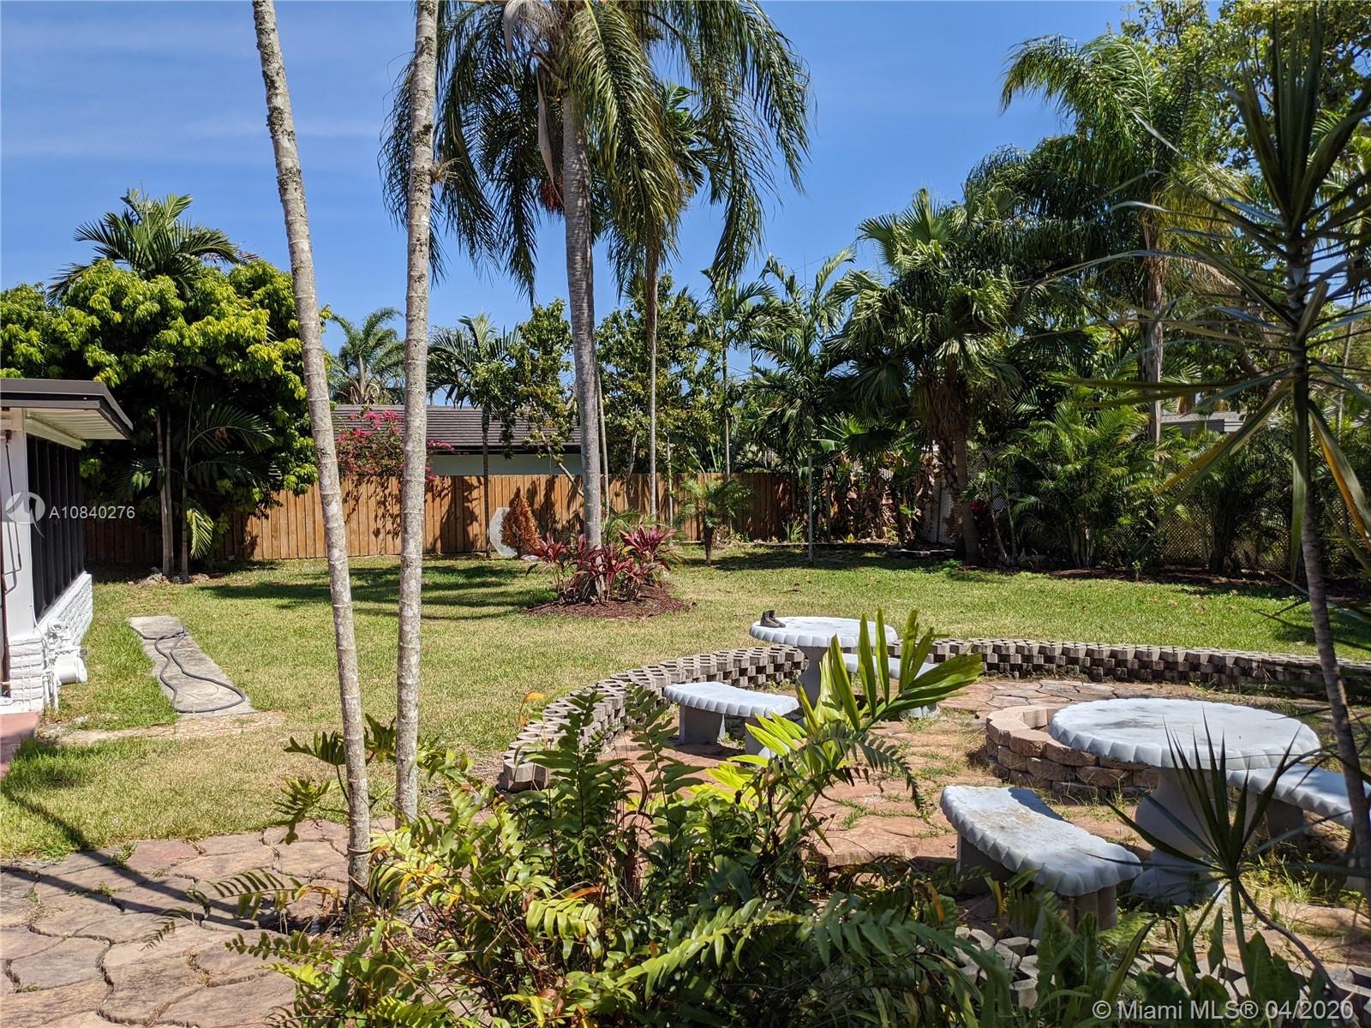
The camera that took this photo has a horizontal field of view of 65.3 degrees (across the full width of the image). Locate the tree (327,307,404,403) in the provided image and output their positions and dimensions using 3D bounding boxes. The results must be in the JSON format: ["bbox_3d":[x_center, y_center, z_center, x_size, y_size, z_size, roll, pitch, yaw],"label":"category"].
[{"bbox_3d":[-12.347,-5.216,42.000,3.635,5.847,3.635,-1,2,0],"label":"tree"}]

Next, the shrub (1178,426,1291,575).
[{"bbox_3d":[9.566,-0.252,18.600,1.824,2.459,1.824,-1,2,0],"label":"shrub"}]

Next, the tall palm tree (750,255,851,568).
[{"bbox_3d":[2.347,-2.153,21.500,2.062,6.267,2.062,-1,2,0],"label":"tall palm tree"}]

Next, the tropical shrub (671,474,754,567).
[{"bbox_3d":[0.554,0.120,21.700,1.544,1.782,1.544,-1,2,0],"label":"tropical shrub"}]

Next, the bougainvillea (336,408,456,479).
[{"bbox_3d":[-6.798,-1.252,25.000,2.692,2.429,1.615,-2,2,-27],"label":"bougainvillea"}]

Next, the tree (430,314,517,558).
[{"bbox_3d":[-4.831,-1.838,24.800,2.163,5.639,2.163,-1,2,0],"label":"tree"}]

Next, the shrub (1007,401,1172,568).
[{"bbox_3d":[7.638,-0.587,20.200,2.991,3.096,2.692,-1,2,0],"label":"shrub"}]

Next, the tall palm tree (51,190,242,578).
[{"bbox_3d":[-10.418,-2.540,20.700,3.543,7.464,3.543,-1,2,0],"label":"tall palm tree"}]

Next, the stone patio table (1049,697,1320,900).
[{"bbox_3d":[2.337,1.368,5.082,1.171,0.760,1.171,-2,2,-27],"label":"stone patio table"}]

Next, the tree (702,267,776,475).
[{"bbox_3d":[1.388,-2.931,28.000,2.094,6.843,2.094,-1,2,0],"label":"tree"}]

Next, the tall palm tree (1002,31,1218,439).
[{"bbox_3d":[8.679,-4.804,21.800,4.664,10.066,4.664,-1,2,0],"label":"tall palm tree"}]

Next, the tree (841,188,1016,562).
[{"bbox_3d":[4.820,-2.760,21.200,3.323,7.368,3.323,-1,2,0],"label":"tree"}]

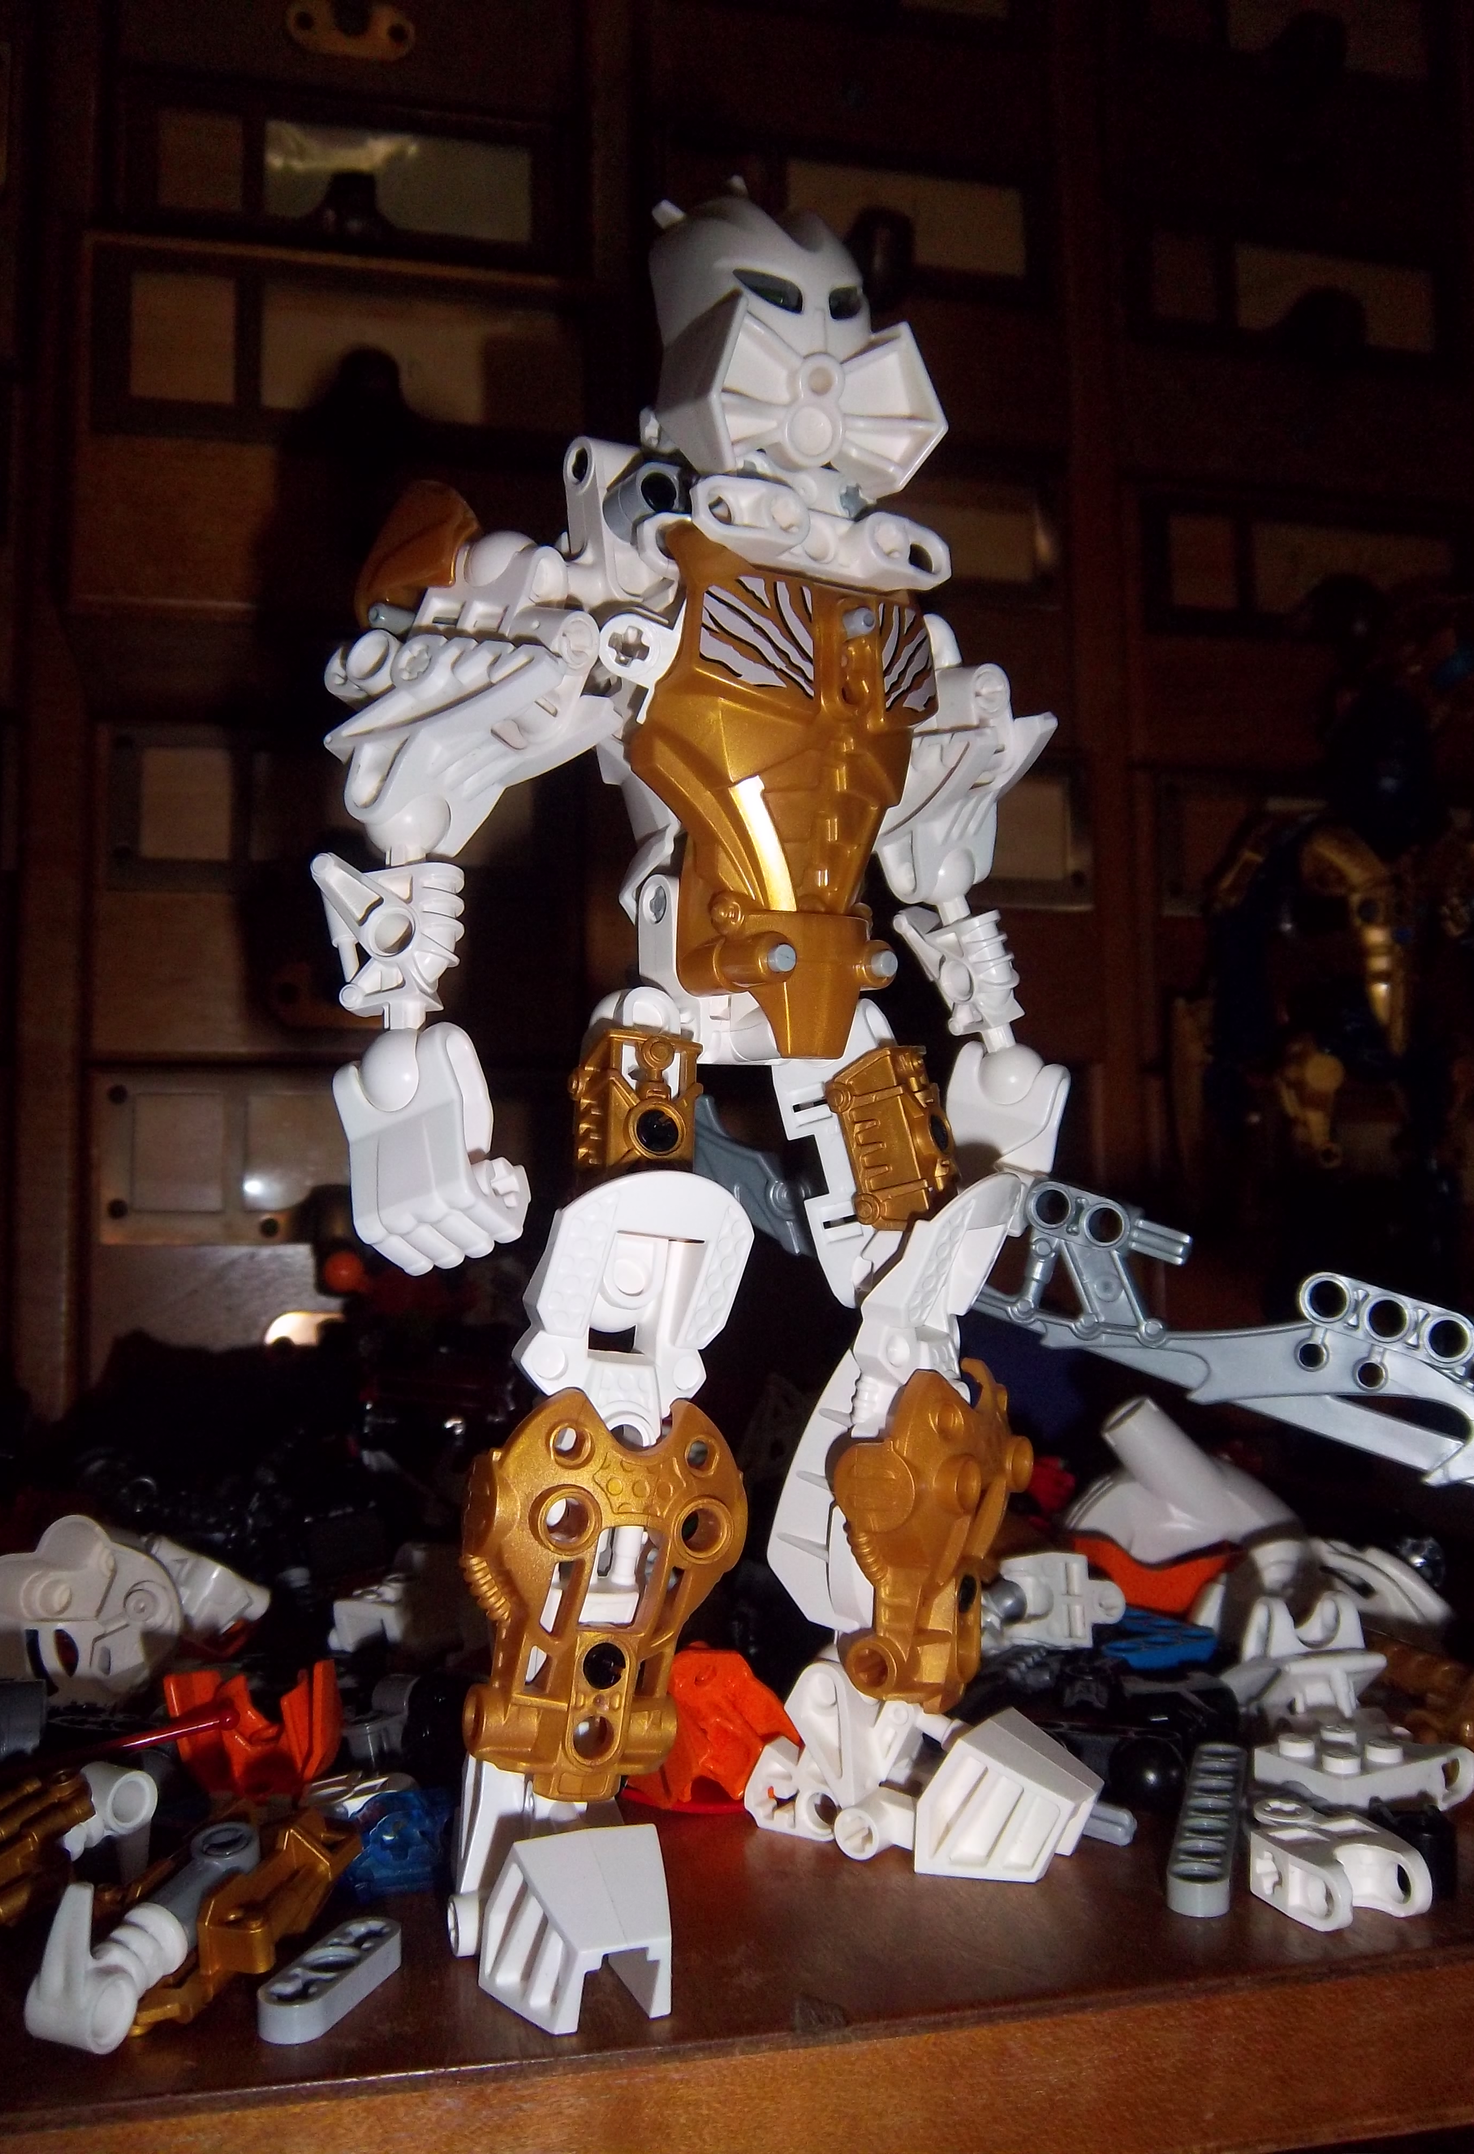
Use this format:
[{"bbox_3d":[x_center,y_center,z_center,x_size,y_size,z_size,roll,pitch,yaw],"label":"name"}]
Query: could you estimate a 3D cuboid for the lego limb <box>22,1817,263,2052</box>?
[{"bbox_3d":[-0.063,0.088,0.186,0.012,0.015,0.030,-3,15,24],"label":"lego limb"}]

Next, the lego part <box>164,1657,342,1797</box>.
[{"bbox_3d":[-0.067,0.091,0.242,0.024,0.016,0.015,-1,-5,0],"label":"lego part"}]

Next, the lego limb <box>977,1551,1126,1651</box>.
[{"bbox_3d":[0.051,0.084,0.281,0.024,0.016,0.009,-3,-33,23],"label":"lego limb"}]

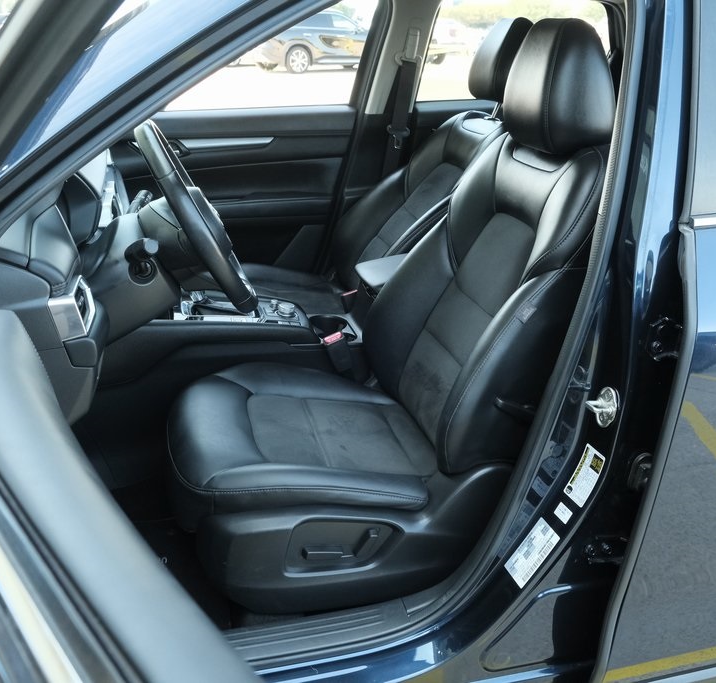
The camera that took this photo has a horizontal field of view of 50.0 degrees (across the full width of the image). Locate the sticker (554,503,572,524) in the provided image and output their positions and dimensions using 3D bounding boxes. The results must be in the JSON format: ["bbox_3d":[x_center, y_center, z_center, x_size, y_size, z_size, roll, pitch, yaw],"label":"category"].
[{"bbox_3d":[0.315,0.263,1.175,0.001,0.021,0.025,12,25,-51],"label":"sticker"}]

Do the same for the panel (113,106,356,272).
[{"bbox_3d":[-0.476,-0.385,2.359,1.000,0.640,0.140,-6,23,-13],"label":"panel"}]

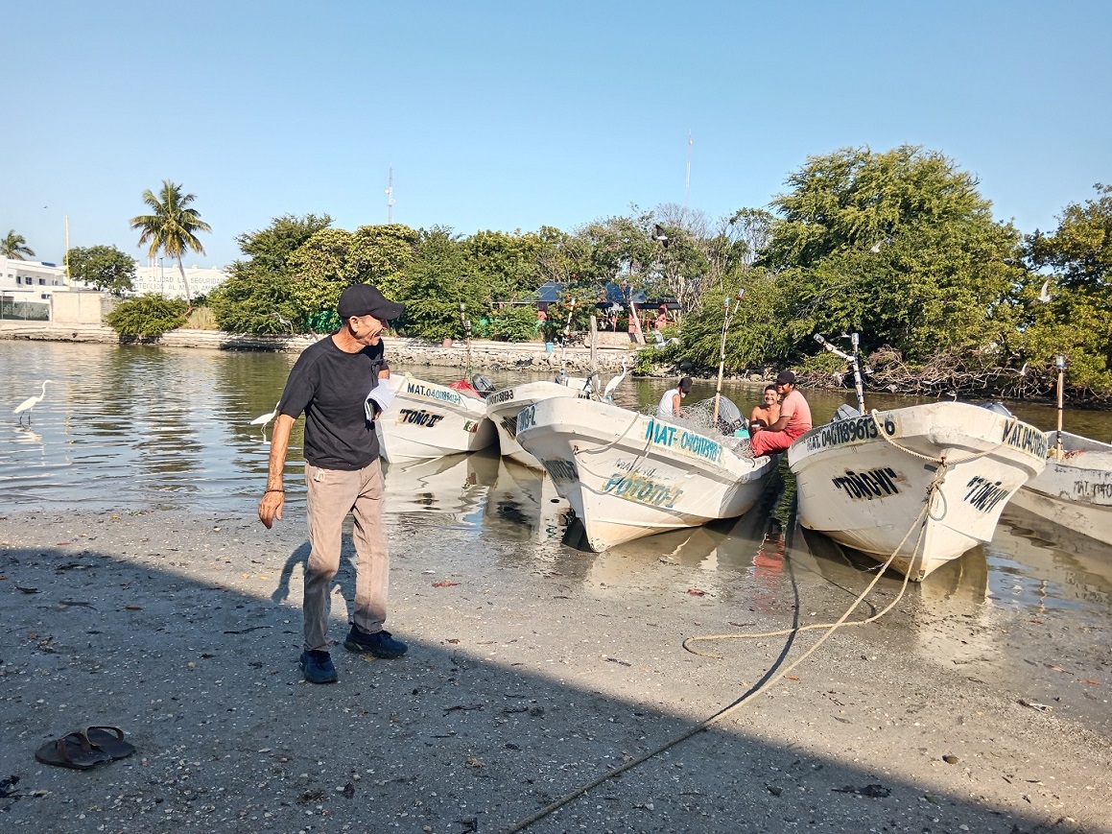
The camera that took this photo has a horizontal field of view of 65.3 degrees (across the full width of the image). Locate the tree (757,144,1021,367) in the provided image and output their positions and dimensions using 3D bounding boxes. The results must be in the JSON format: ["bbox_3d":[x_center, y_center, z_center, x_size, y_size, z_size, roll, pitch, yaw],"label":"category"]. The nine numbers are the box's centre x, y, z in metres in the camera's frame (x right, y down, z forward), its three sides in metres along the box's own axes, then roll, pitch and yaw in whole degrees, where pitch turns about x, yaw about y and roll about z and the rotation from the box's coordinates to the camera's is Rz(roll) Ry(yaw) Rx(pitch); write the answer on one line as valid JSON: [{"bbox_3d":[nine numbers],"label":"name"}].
[{"bbox_3d":[12.487,-6.046,32.528,10.000,8.500,9.500,4,6,21],"label":"tree"}]

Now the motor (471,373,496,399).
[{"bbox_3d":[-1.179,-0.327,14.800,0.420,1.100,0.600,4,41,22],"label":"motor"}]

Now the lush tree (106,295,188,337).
[{"bbox_3d":[-25.921,-6.389,55.000,4.900,2.650,4.200,-1,7,-27],"label":"lush tree"}]

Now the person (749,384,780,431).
[{"bbox_3d":[2.395,0.129,9.750,0.560,0.980,0.720,3,6,17],"label":"person"}]

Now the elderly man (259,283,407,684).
[{"bbox_3d":[-0.960,0.277,3.870,0.480,1.690,0.580,6,7,37],"label":"elderly man"}]

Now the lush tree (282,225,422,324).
[{"bbox_3d":[-12.124,-8.424,51.450,8.000,6.500,7.500,0,6,-13],"label":"lush tree"}]

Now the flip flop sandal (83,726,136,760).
[{"bbox_3d":[-1.595,1.126,3.056,0.265,0.055,0.100,5,6,28],"label":"flip flop sandal"}]

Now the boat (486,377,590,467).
[{"bbox_3d":[0.092,-0.174,12.641,1.900,1.200,6.700,2,6,3],"label":"boat"}]

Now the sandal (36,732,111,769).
[{"bbox_3d":[-1.650,1.135,2.955,0.265,0.055,0.100,3,6,19],"label":"sandal"}]

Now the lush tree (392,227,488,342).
[{"bbox_3d":[-5.576,-6.366,42.000,4.500,5.300,4.400,1,6,-6],"label":"lush tree"}]

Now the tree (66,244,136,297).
[{"bbox_3d":[-48.244,-14.300,92.000,7.500,8.000,7.200,-2,7,-30],"label":"tree"}]

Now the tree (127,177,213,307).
[{"bbox_3d":[-27.208,-12.047,61.177,5.900,9.300,5.900,-1,6,-24],"label":"tree"}]

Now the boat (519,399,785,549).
[{"bbox_3d":[1.177,0.227,8.912,1.900,1.200,6.700,4,6,22],"label":"boat"}]

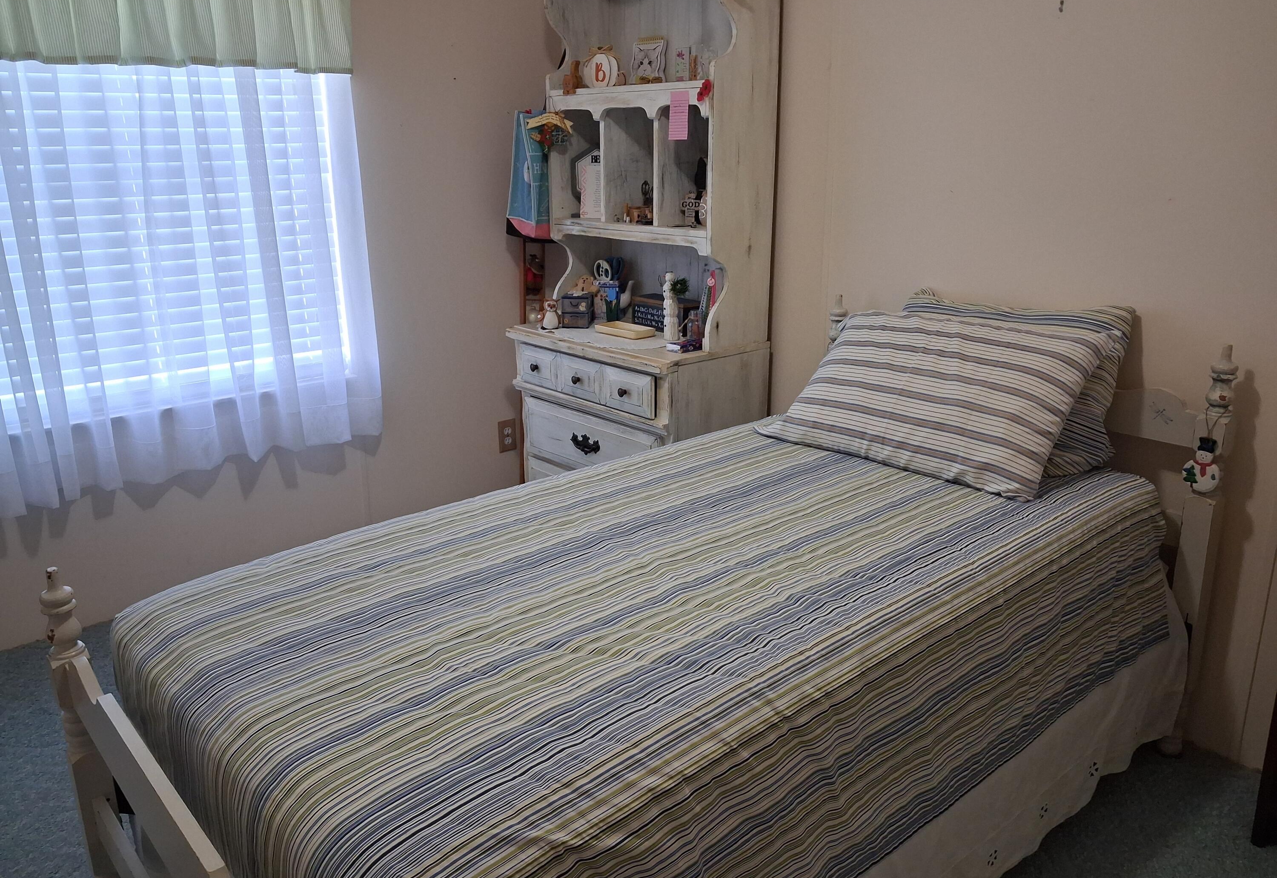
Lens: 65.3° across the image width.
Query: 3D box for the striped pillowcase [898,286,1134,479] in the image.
[{"bbox_3d":[0.837,-0.156,2.394,0.160,0.390,0.630,12,4,-43],"label":"striped pillowcase"}]

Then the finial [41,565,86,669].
[{"bbox_3d":[-0.943,0.283,1.623,0.060,0.156,0.060,-14,21,-38],"label":"finial"}]

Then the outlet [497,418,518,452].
[{"bbox_3d":[-0.496,-0.010,3.807,0.078,0.123,0.008,-14,21,-38],"label":"outlet"}]

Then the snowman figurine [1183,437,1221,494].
[{"bbox_3d":[1.176,0.054,2.072,0.017,0.119,0.073,-14,21,-38],"label":"snowman figurine"}]

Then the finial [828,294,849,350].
[{"bbox_3d":[0.558,-0.324,2.787,0.060,0.156,0.060,0,16,0],"label":"finial"}]

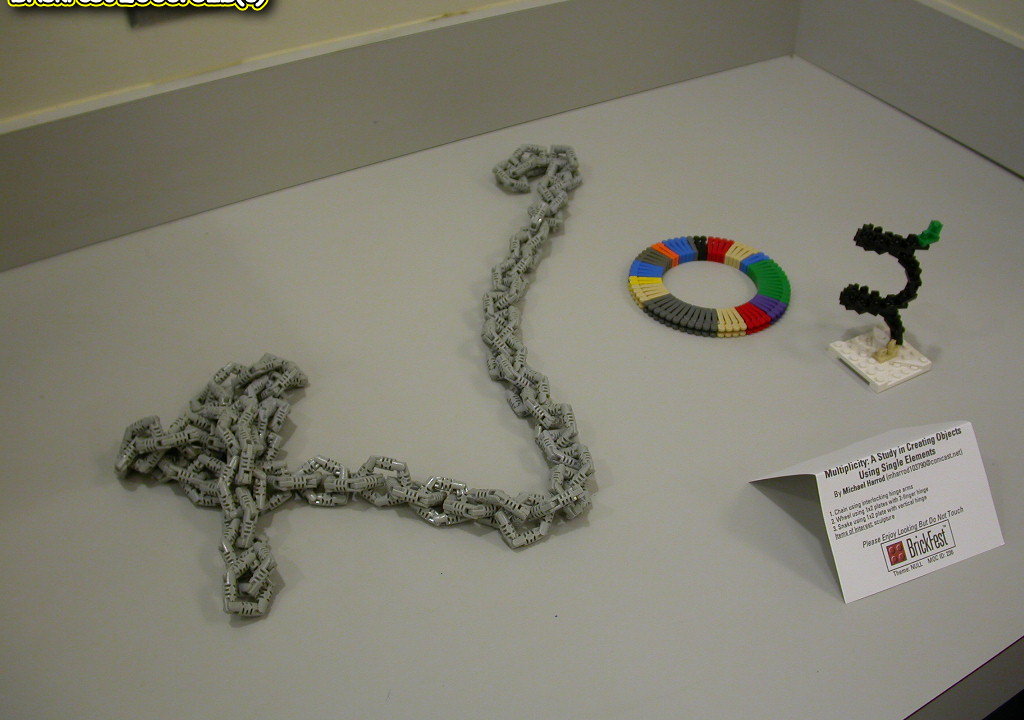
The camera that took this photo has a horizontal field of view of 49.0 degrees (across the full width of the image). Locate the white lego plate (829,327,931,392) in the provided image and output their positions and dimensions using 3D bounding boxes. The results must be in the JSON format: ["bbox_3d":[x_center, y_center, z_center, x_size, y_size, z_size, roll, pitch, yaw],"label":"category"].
[{"bbox_3d":[0.245,-0.002,0.749,0.048,0.008,0.048,-19,44,-23],"label":"white lego plate"}]

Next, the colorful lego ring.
[{"bbox_3d":[0.143,-0.055,0.810,0.115,0.008,0.115,1,39,-1],"label":"colorful lego ring"}]

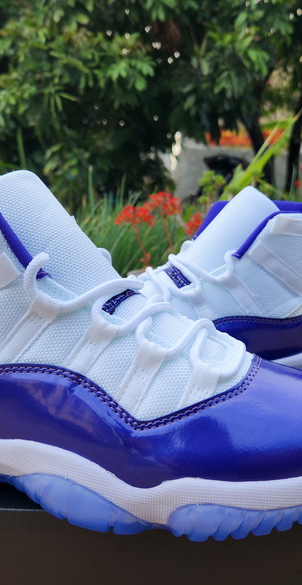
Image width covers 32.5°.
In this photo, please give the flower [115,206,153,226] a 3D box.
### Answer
[{"bbox_3d":[-0.040,-0.186,1.250,0.090,0.055,0.085,1,9,2],"label":"flower"}]

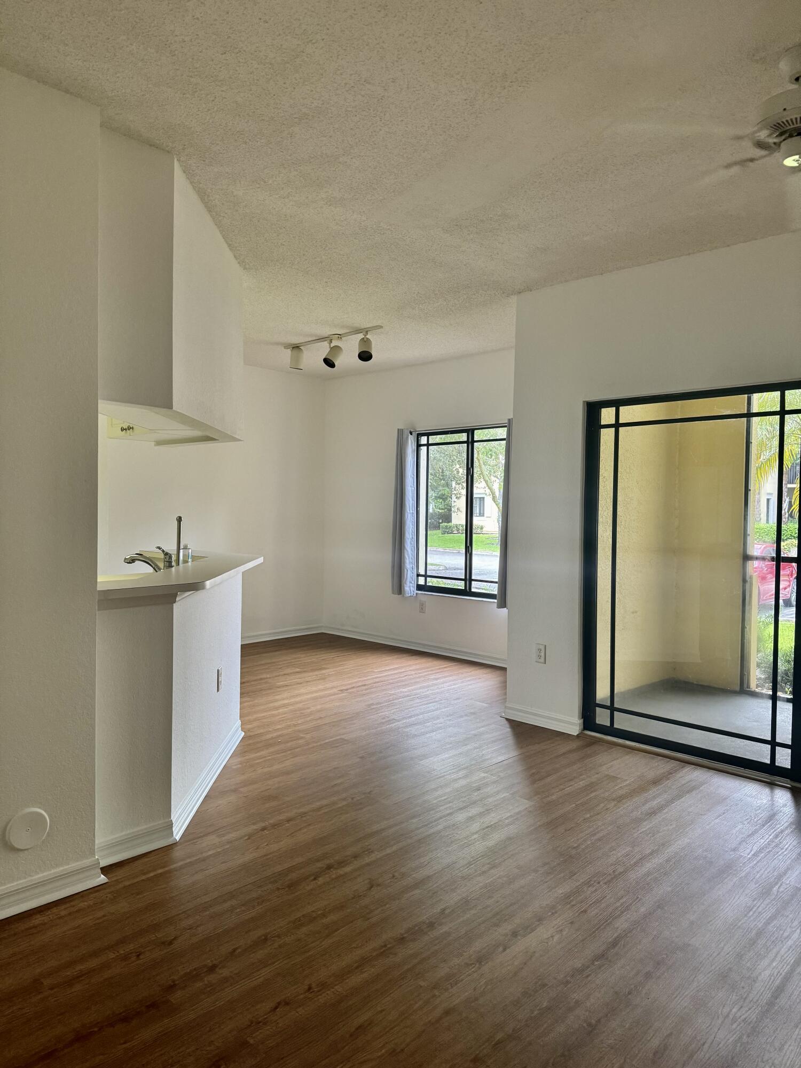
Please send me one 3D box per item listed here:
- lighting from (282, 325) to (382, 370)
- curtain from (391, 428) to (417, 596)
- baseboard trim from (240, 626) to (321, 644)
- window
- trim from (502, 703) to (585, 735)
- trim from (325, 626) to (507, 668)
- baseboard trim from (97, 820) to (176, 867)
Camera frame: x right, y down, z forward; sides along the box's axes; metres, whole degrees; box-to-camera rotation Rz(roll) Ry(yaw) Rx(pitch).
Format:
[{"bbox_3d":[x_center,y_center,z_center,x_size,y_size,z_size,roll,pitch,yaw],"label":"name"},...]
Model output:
[{"bbox_3d":[-0.595,-1.481,6.003,1.141,0.230,0.150,3,2,43],"label":"lighting"},{"bbox_3d":[0.030,-0.204,7.173,0.220,1.620,0.120,3,2,43],"label":"curtain"},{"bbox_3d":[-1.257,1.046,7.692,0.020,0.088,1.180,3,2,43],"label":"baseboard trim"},{"bbox_3d":[0.615,-0.189,6.838,1.220,1.542,0.090,3,2,43],"label":"window"},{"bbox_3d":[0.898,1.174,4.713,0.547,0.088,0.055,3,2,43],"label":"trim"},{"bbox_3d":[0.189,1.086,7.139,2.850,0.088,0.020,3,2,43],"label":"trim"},{"bbox_3d":[-1.032,1.200,2.869,0.020,0.088,0.351,3,2,43],"label":"baseboard trim"}]

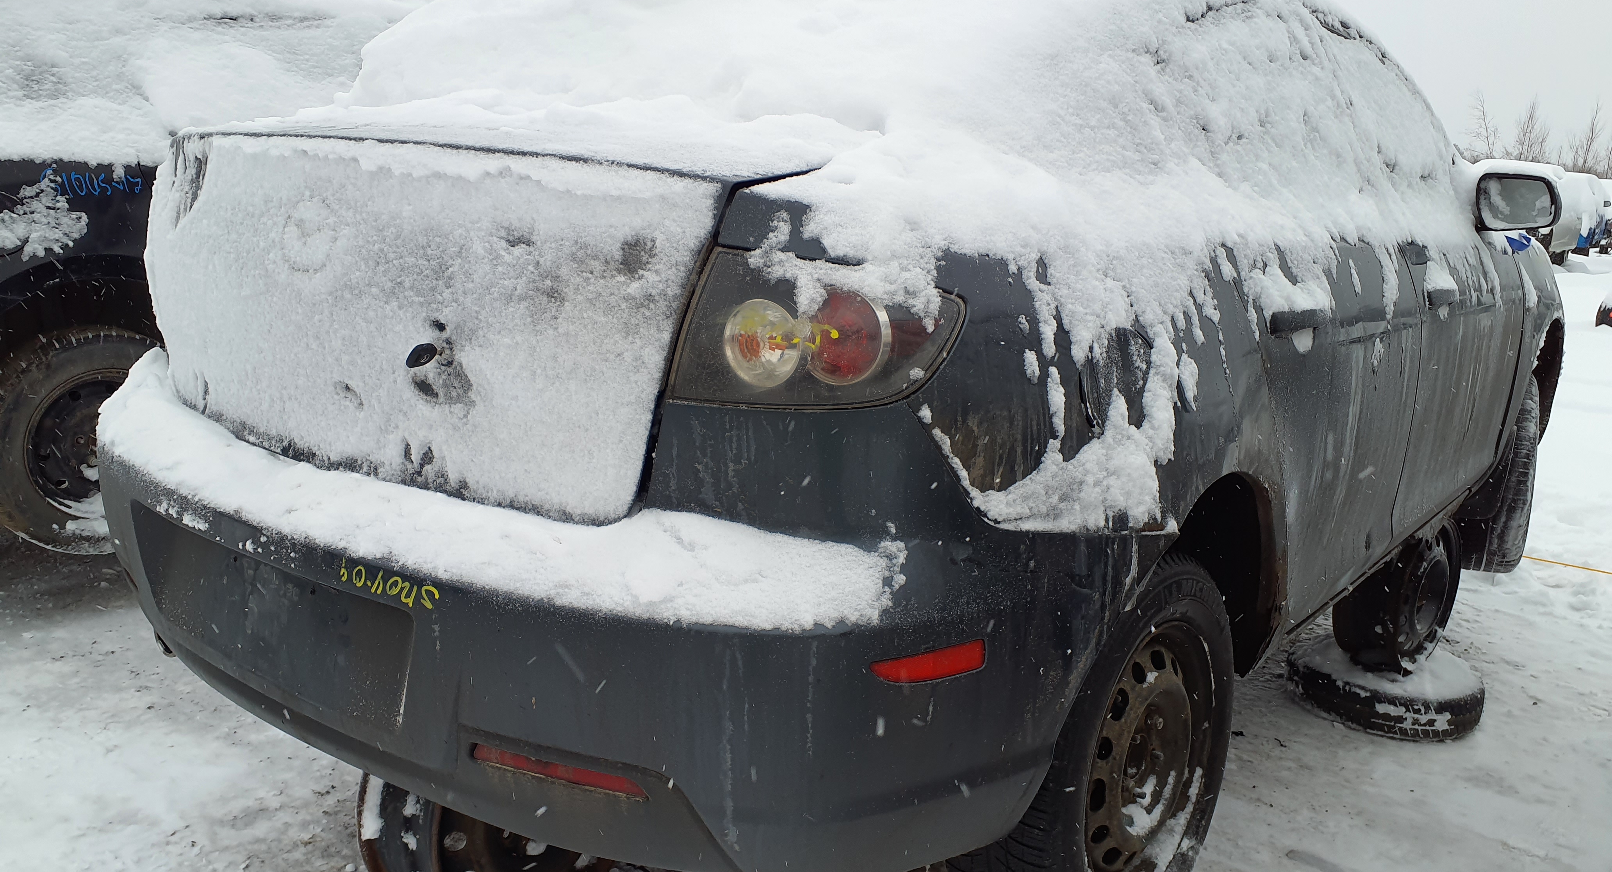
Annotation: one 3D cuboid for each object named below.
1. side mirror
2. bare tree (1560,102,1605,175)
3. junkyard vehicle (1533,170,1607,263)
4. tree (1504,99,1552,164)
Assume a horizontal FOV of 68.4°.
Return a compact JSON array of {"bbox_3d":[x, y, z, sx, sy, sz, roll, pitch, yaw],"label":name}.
[{"bbox_3d":[1.859,-0.593,3.067,0.220,0.165,0.130,12,16,39],"label":"side mirror"},{"bbox_3d":[35.766,-12.490,55.000,1.790,6.030,1.790,2,13,0],"label":"bare tree"},{"bbox_3d":[15.726,-4.632,25.000,1.800,1.750,4.400,12,16,39],"label":"junkyard vehicle"},{"bbox_3d":[33.196,-12.625,55.000,1.890,6.110,1.890,2,13,0],"label":"tree"}]

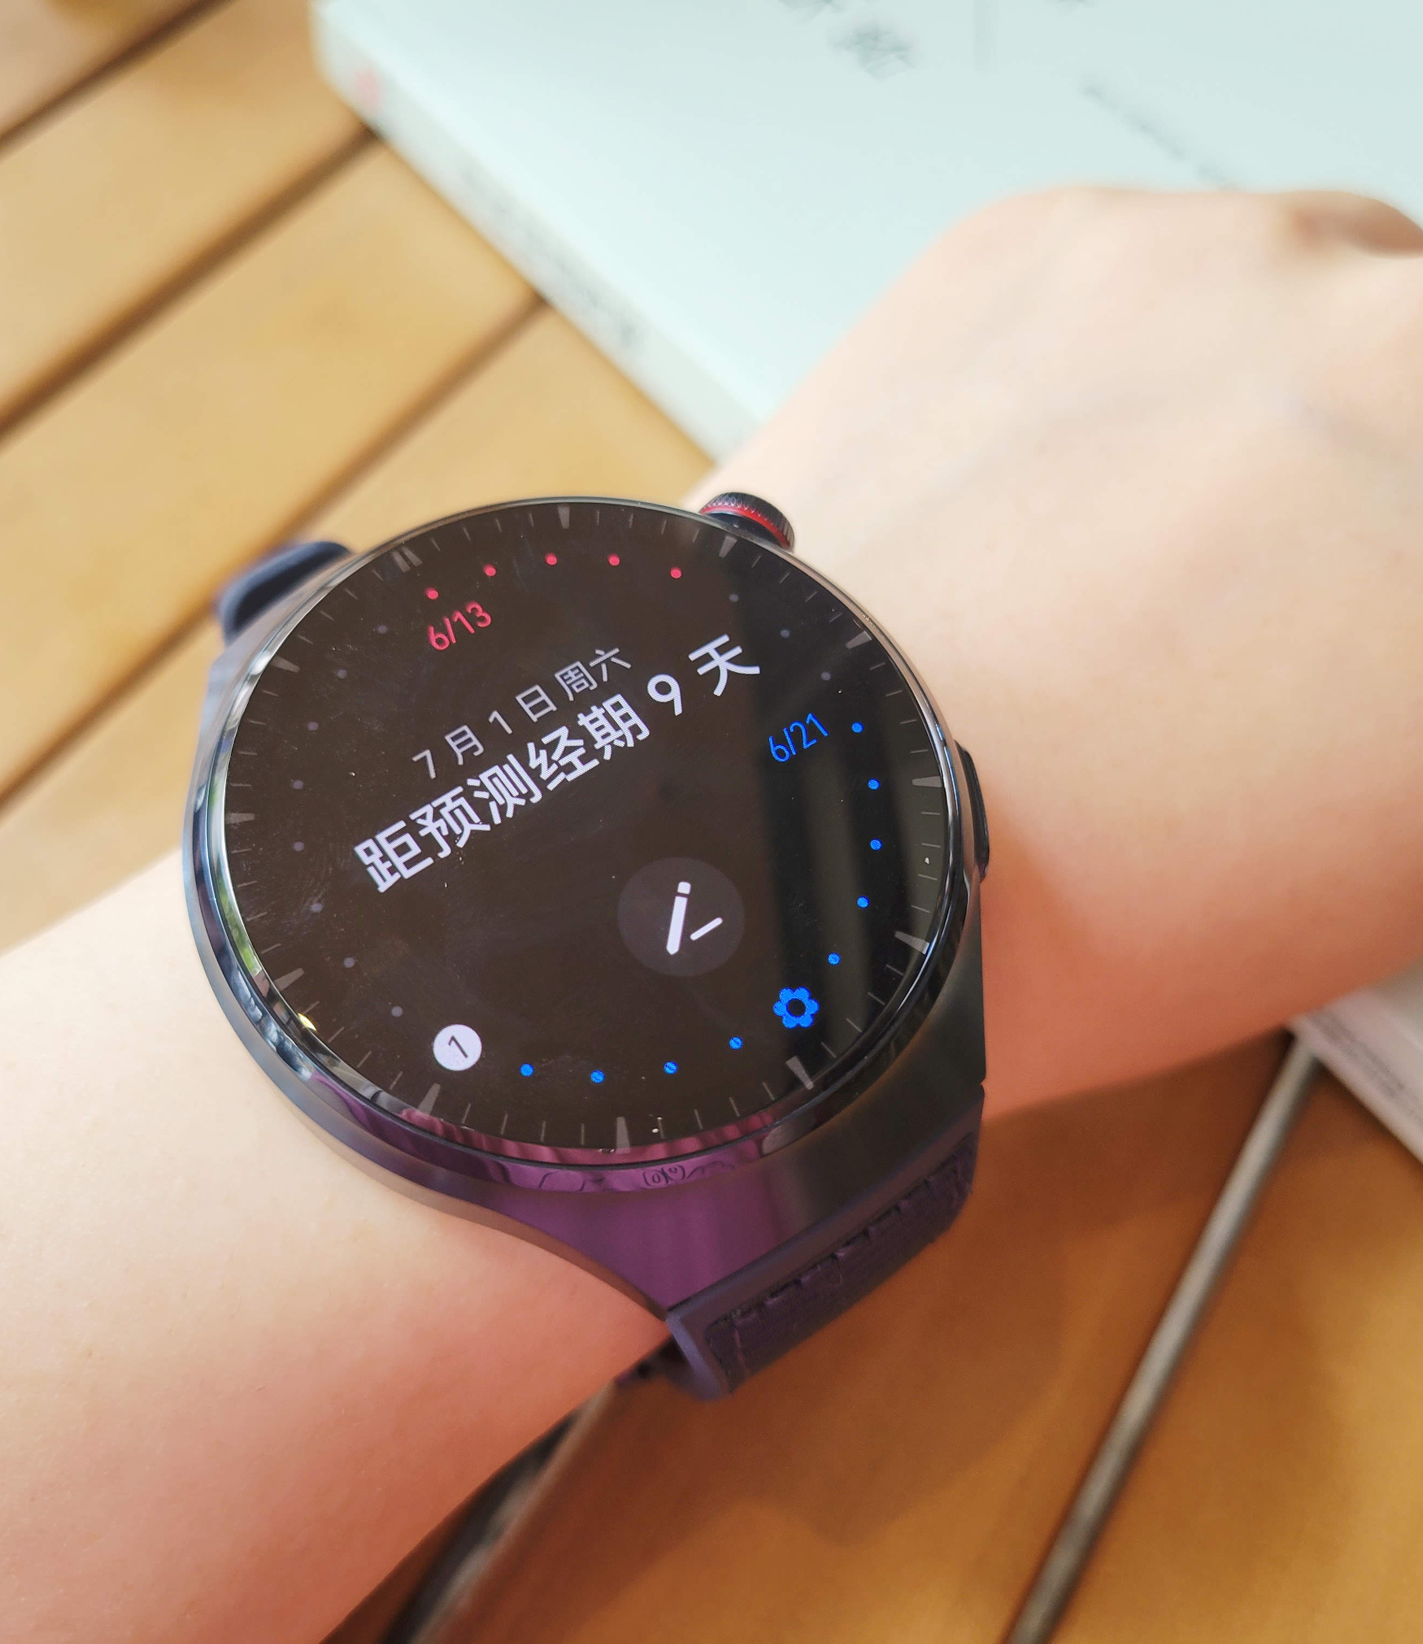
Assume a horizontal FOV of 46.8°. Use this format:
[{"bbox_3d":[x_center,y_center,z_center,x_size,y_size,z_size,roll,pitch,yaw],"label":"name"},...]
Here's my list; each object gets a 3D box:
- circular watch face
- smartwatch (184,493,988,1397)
[{"bbox_3d":[-0.007,-0.001,0.091,0.041,0.006,0.041,-32,71,-20],"label":"circular watch face"},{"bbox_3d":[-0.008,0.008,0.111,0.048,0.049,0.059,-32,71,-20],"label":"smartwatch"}]

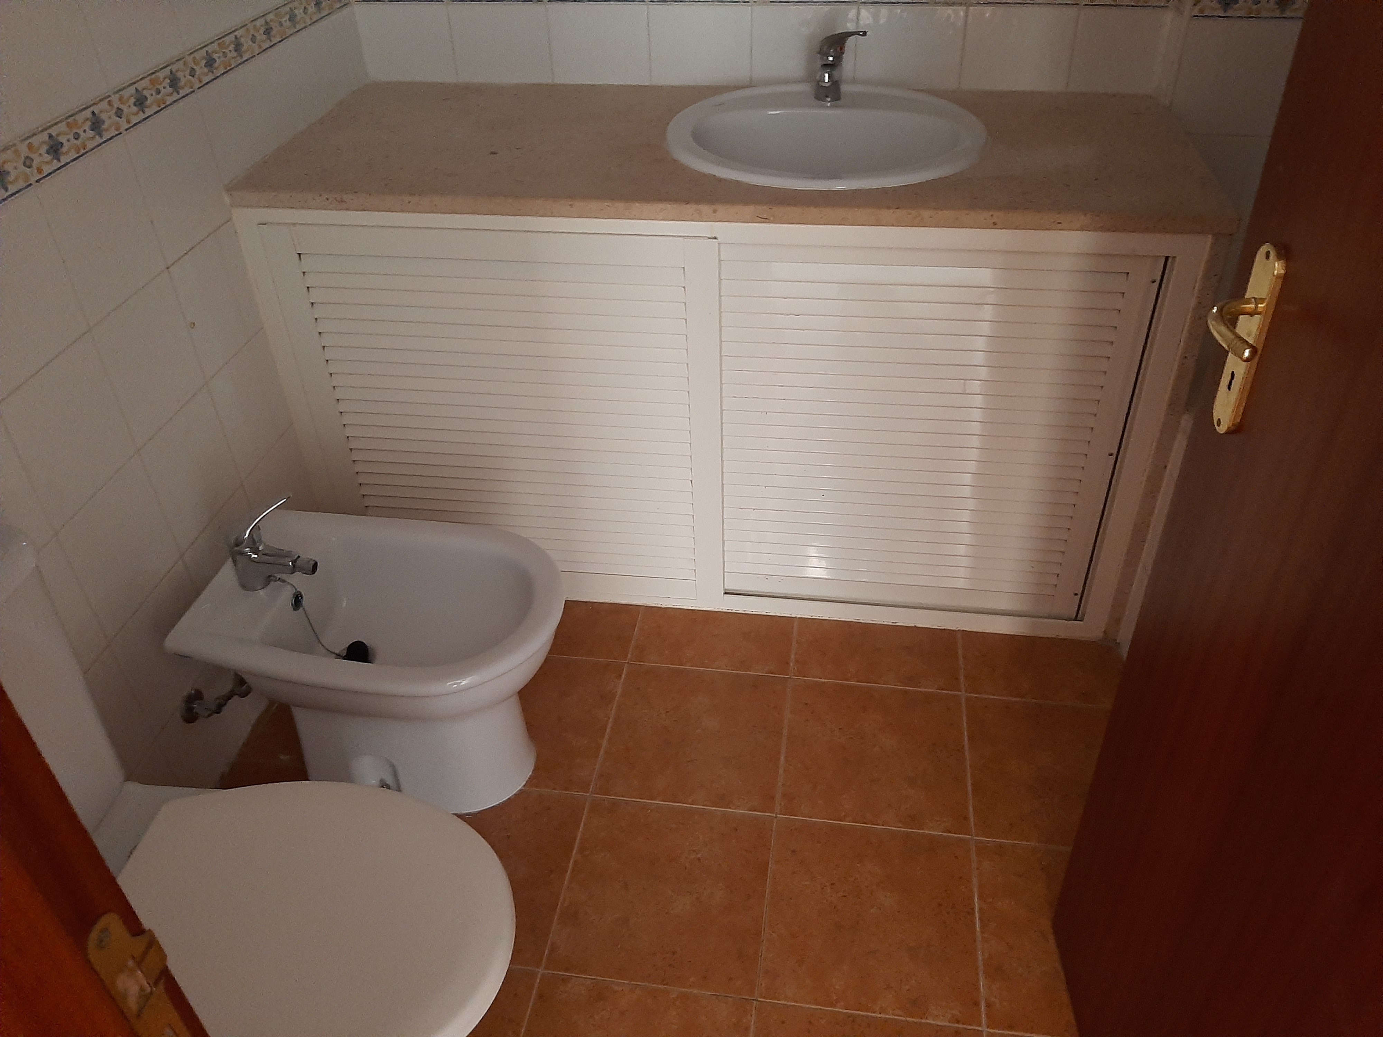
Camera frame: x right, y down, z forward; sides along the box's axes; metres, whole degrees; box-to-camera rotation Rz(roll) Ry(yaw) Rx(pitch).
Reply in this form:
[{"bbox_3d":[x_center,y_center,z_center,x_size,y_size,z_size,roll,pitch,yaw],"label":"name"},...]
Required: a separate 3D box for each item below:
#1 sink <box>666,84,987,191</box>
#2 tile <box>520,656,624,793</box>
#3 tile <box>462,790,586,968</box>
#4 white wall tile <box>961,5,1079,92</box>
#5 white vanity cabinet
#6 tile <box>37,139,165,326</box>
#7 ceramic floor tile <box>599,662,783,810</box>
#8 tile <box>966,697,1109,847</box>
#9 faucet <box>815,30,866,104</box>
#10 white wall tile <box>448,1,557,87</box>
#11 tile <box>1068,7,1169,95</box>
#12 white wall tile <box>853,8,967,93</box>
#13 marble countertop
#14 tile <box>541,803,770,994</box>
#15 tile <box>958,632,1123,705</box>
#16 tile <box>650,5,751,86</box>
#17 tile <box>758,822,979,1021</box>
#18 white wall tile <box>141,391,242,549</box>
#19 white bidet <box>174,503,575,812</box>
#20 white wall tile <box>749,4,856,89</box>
[{"bbox_3d":[0.233,-0.607,1.915,0.550,0.180,0.485,3,38,7],"label":"sink"},{"bbox_3d":[-0.301,0.365,1.959,0.312,0.010,0.312,4,38,8],"label":"tile"},{"bbox_3d":[-0.352,0.557,1.726,0.314,0.010,0.314,4,38,8],"label":"tile"},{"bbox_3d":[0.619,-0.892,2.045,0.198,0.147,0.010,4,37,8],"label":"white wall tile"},{"bbox_3d":[0.056,-0.323,2.169,1.543,0.812,0.613,4,37,8],"label":"white vanity cabinet"},{"bbox_3d":[-0.819,-0.401,1.505,0.010,0.198,0.198,4,37,8],"label":"tile"},{"bbox_3d":[0.009,0.386,1.913,0.310,0.010,0.313,4,37,8],"label":"ceramic floor tile"},{"bbox_3d":[0.635,0.436,1.848,0.314,0.010,0.314,4,38,8],"label":"tile"},{"bbox_3d":[0.264,-0.804,1.931,0.088,0.133,0.135,3,38,7],"label":"faucet"},{"bbox_3d":[-0.379,-0.948,2.168,0.200,0.172,0.010,4,38,8],"label":"white wall tile"},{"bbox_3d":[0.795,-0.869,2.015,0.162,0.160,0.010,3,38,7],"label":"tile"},{"bbox_3d":[0.415,-0.895,2.058,0.200,0.172,0.010,4,38,8],"label":"white wall tile"},{"bbox_3d":[0.058,-0.659,1.903,1.569,0.029,0.624,4,38,8],"label":"marble countertop"},{"bbox_3d":[-0.039,0.581,1.684,0.314,0.010,0.314,4,38,8],"label":"tile"},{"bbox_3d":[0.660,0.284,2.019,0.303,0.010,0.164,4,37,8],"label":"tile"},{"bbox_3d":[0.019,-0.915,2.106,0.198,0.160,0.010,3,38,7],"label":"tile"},{"bbox_3d":[0.275,0.604,1.642,0.314,0.010,0.314,4,38,8],"label":"tile"},{"bbox_3d":[-0.803,-0.080,1.735,0.010,0.200,0.200,4,38,8],"label":"white wall tile"},{"bbox_3d":[-0.475,0.259,1.782,0.570,0.385,0.372,4,38,8],"label":"white bidet"},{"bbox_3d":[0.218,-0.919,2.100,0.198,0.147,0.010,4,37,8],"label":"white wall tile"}]

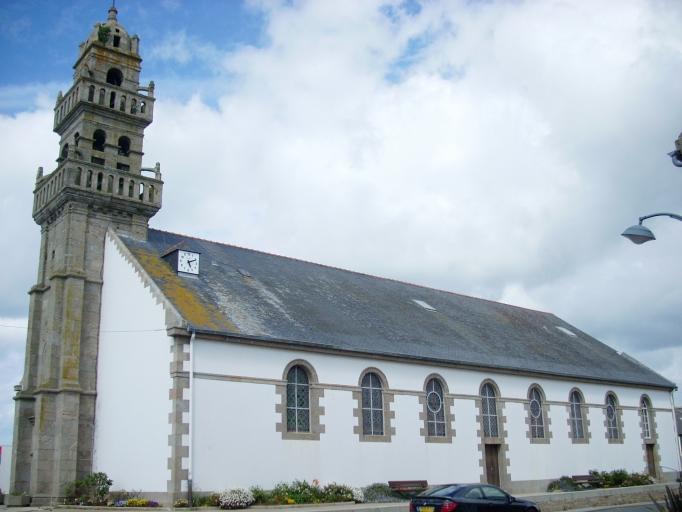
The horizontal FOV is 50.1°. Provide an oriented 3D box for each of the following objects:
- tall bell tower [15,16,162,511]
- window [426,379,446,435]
[{"bbox_3d":[-11.635,-1.209,34.503,4.570,24.620,4.570,13,-22,-38],"label":"tall bell tower"},{"bbox_3d":[4.159,6.563,31.591,1.100,2.480,0.200,13,-22,-38],"label":"window"}]

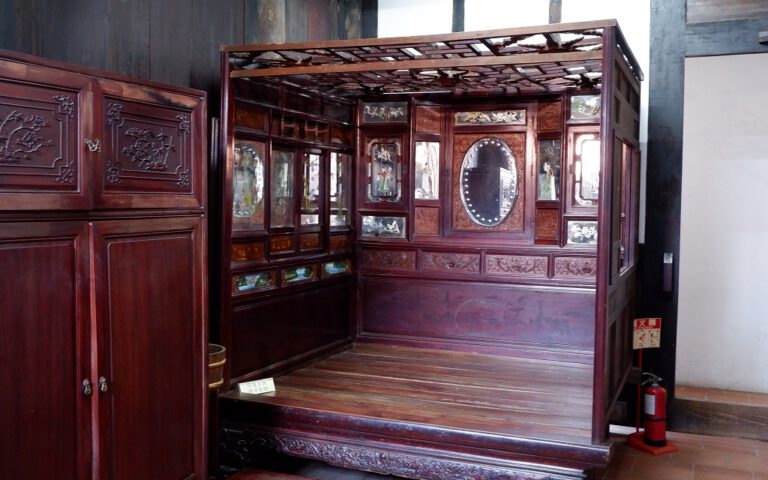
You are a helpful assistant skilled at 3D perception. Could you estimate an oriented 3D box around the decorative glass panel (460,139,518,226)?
[{"bbox_3d":[0.681,-0.376,4.771,0.392,0.576,0.025,2,2,23],"label":"decorative glass panel"}]

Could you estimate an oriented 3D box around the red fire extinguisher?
[{"bbox_3d":[1.758,1.087,4.766,0.145,0.465,0.150,-1,2,-31],"label":"red fire extinguisher"}]

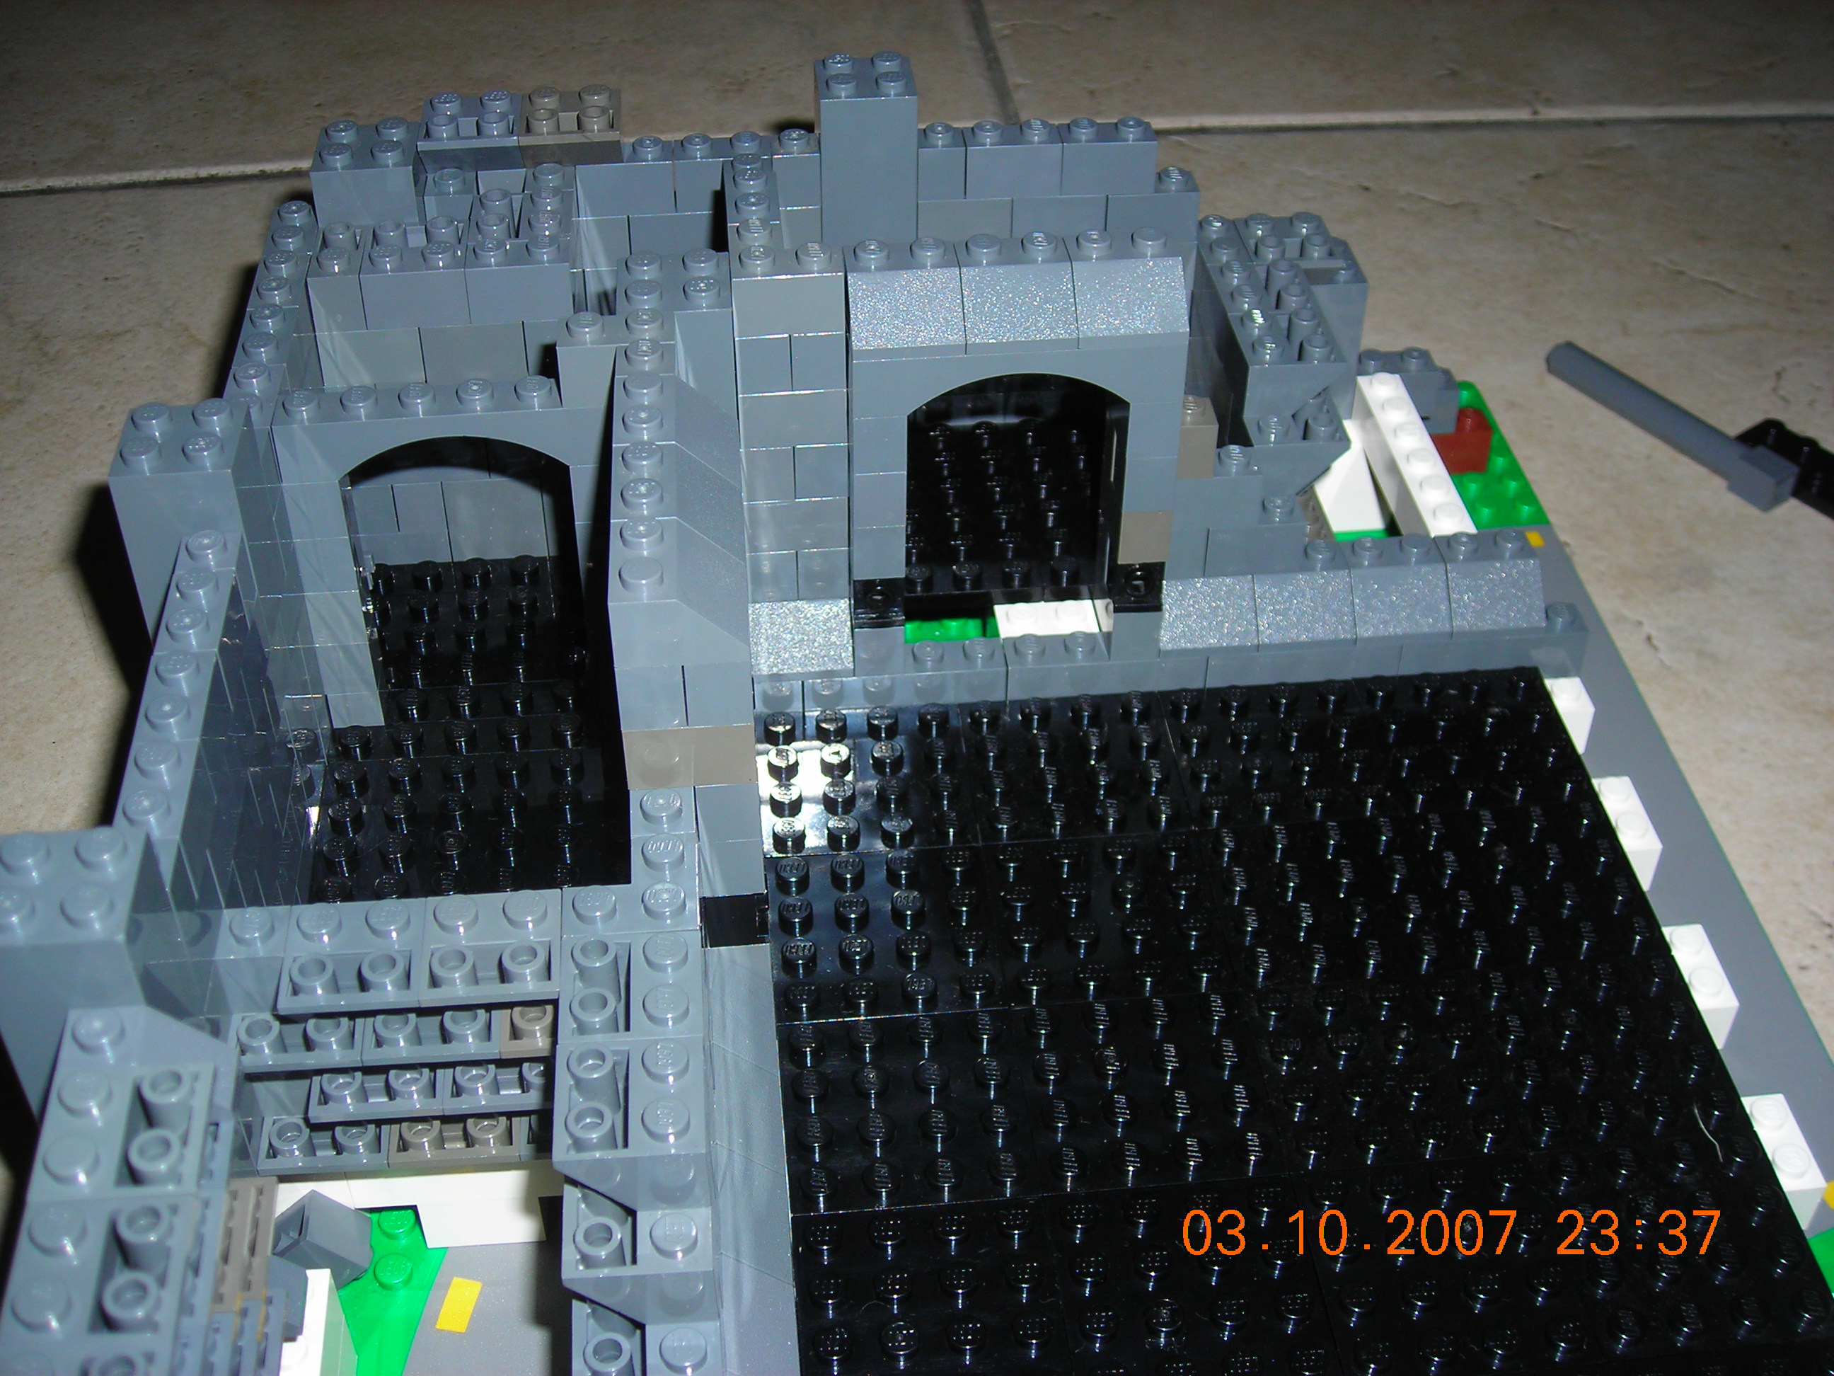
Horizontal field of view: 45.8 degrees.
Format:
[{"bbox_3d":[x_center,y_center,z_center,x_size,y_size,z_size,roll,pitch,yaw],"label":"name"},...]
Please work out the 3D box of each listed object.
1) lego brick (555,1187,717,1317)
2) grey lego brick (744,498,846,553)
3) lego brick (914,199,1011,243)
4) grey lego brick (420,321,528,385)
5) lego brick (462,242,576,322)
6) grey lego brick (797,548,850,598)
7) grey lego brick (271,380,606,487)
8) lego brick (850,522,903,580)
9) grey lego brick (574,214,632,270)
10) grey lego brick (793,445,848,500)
[{"bbox_3d":[-0.029,0.061,0.230,0.016,0.011,0.008,-4,41,-4],"label":"lego brick"},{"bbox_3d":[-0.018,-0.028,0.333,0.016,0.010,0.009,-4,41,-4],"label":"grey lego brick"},{"bbox_3d":[0.008,-0.080,0.365,0.016,0.011,0.008,-3,40,-5],"label":"lego brick"},{"bbox_3d":[-0.068,-0.054,0.334,0.016,0.010,0.008,-4,41,-4],"label":"grey lego brick"},{"bbox_3d":[-0.059,-0.062,0.326,0.016,0.011,0.008,-4,41,-4],"label":"lego brick"},{"bbox_3d":[-0.015,-0.021,0.338,0.008,0.011,0.009,-4,41,-4],"label":"grey lego brick"},{"bbox_3d":[-0.064,-0.036,0.296,0.048,0.011,0.008,-3,41,-4],"label":"grey lego brick"},{"bbox_3d":[-0.006,-0.024,0.326,0.008,0.011,0.009,-4,41,-4],"label":"lego brick"},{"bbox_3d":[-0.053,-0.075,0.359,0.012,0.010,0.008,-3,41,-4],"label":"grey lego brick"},{"bbox_3d":[-0.014,-0.035,0.327,0.008,0.011,0.008,-3,40,-5],"label":"grey lego brick"}]

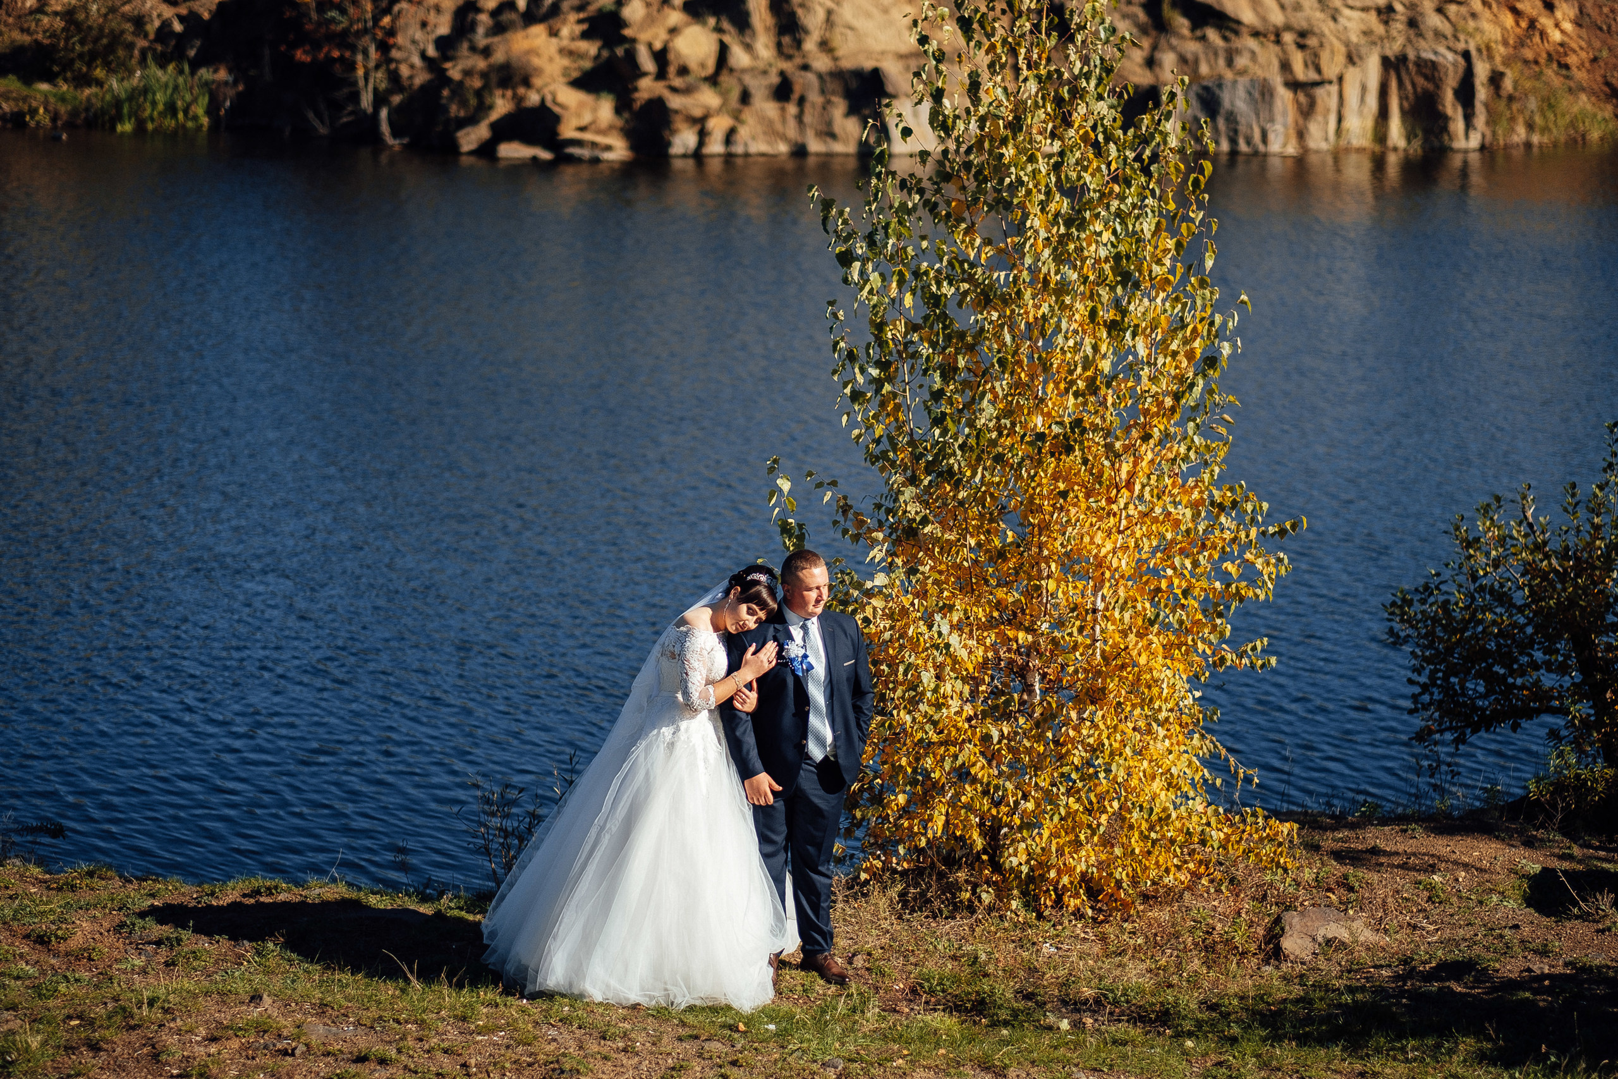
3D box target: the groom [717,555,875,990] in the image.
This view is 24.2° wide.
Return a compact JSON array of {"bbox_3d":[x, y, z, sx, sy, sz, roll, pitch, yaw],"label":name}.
[{"bbox_3d":[-0.034,0.906,15.272,0.600,1.770,0.400,-5,12,-25],"label":"groom"}]

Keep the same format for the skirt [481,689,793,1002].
[{"bbox_3d":[-0.698,1.217,15.402,1.150,1.110,1.280,-10,15,-41],"label":"skirt"}]

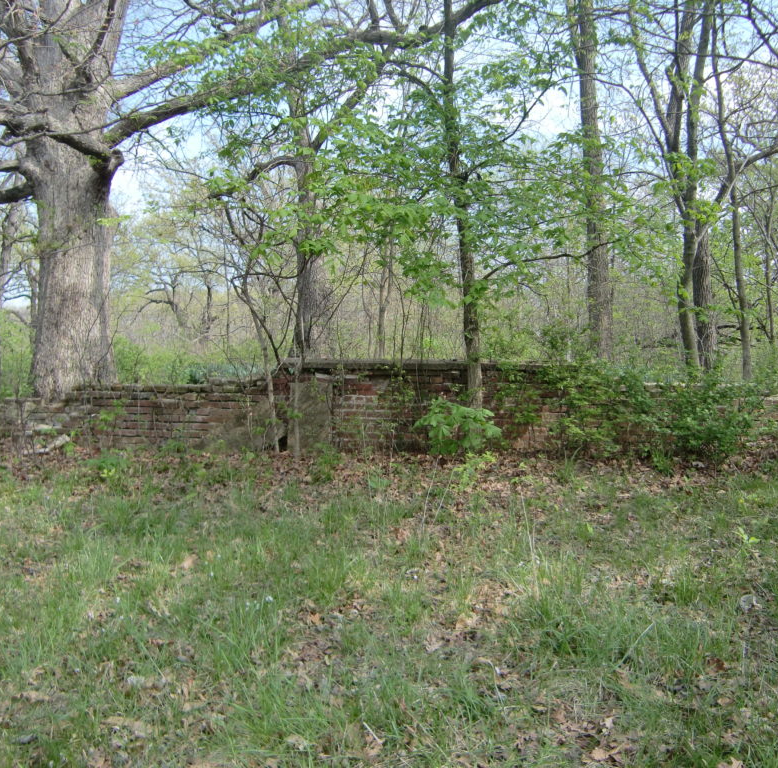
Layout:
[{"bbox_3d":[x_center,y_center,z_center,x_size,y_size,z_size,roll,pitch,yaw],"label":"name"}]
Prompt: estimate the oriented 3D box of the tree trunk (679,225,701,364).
[{"bbox_3d":[4.398,-1.215,12.081,0.240,2.136,0.220,-3,6,0],"label":"tree trunk"}]

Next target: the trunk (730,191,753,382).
[{"bbox_3d":[4.906,-1.363,11.551,0.150,2.688,0.130,-6,6,1],"label":"trunk"}]

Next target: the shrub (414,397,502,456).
[{"bbox_3d":[0.591,0.376,7.150,0.760,0.530,0.600,0,6,0],"label":"shrub"}]

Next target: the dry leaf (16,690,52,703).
[{"bbox_3d":[-1.305,1.151,3.050,0.120,0.025,0.065,0,6,0],"label":"dry leaf"}]

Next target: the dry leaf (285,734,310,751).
[{"bbox_3d":[-0.303,1.186,2.740,0.080,0.030,0.065,0,6,0],"label":"dry leaf"}]

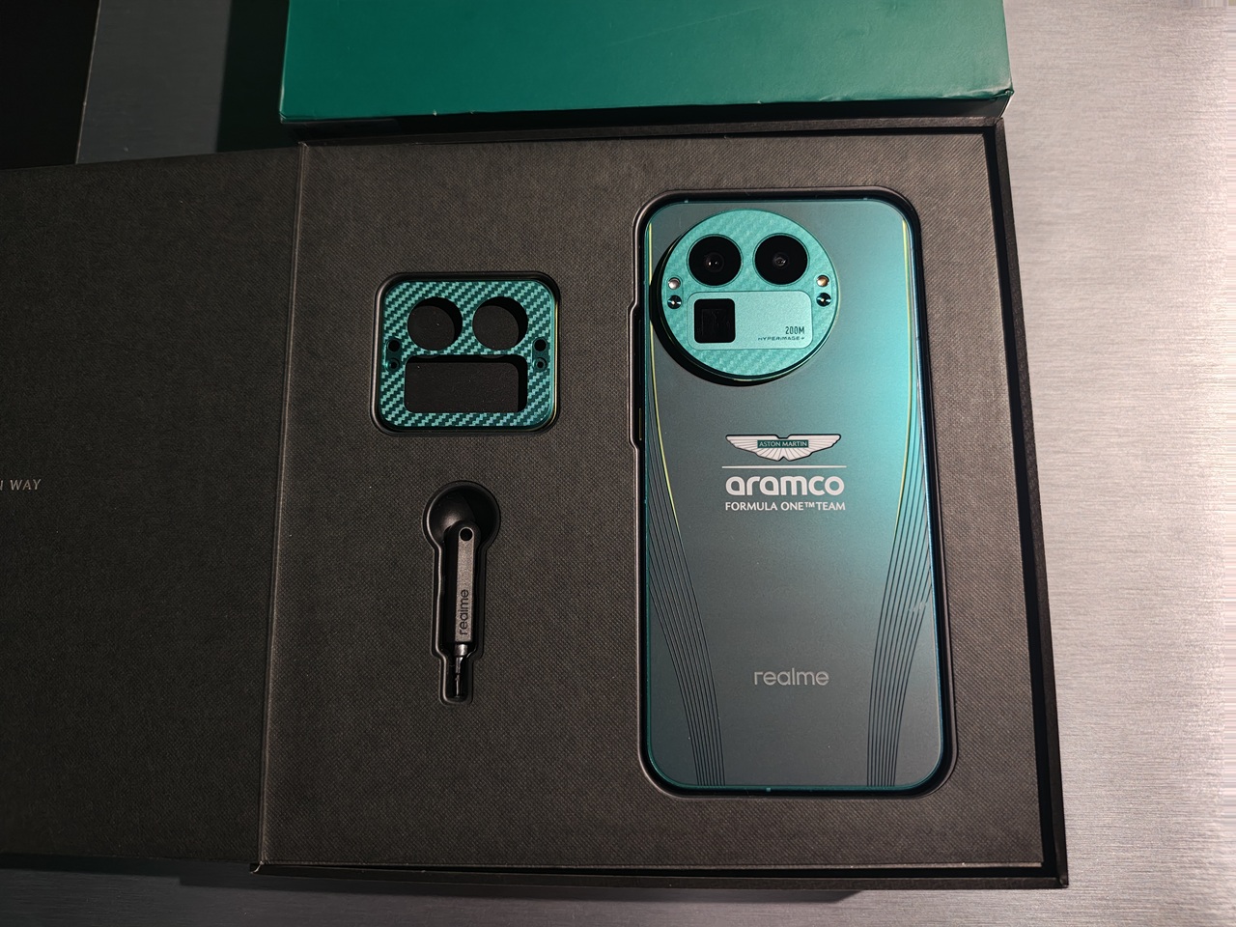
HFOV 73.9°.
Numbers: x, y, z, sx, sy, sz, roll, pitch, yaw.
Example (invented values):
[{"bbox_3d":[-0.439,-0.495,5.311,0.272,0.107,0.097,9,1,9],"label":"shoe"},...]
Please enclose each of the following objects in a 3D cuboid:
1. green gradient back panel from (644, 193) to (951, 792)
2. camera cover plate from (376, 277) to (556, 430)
[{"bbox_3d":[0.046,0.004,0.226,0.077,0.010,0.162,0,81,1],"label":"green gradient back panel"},{"bbox_3d":[-0.042,-0.030,0.233,0.049,0.004,0.043,0,81,1],"label":"camera cover plate"}]

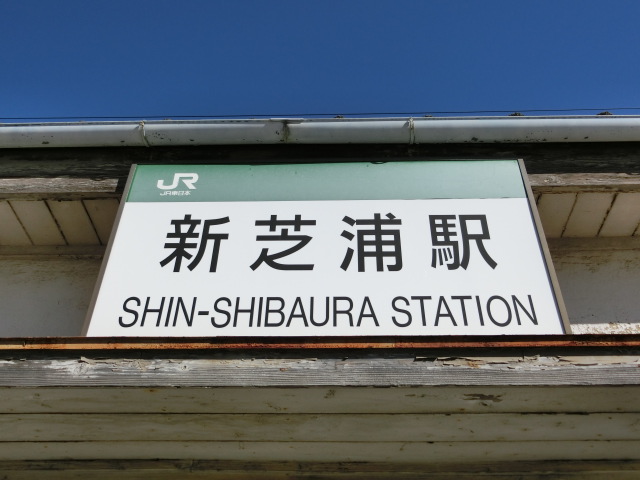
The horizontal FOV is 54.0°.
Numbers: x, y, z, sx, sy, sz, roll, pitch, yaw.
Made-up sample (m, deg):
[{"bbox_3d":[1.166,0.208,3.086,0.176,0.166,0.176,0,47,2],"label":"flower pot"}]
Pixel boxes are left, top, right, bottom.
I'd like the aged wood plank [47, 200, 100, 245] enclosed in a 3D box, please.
[{"bbox_3d":[-1.157,-0.083,2.974,0.168,0.020,0.326,0,-40,2],"label":"aged wood plank"}]

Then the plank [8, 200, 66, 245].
[{"bbox_3d":[-1.327,-0.082,2.979,0.168,0.020,0.326,0,-40,2],"label":"plank"}]

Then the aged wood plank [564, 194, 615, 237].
[{"bbox_3d":[1.222,-0.117,2.871,0.168,0.020,0.308,0,-40,2],"label":"aged wood plank"}]

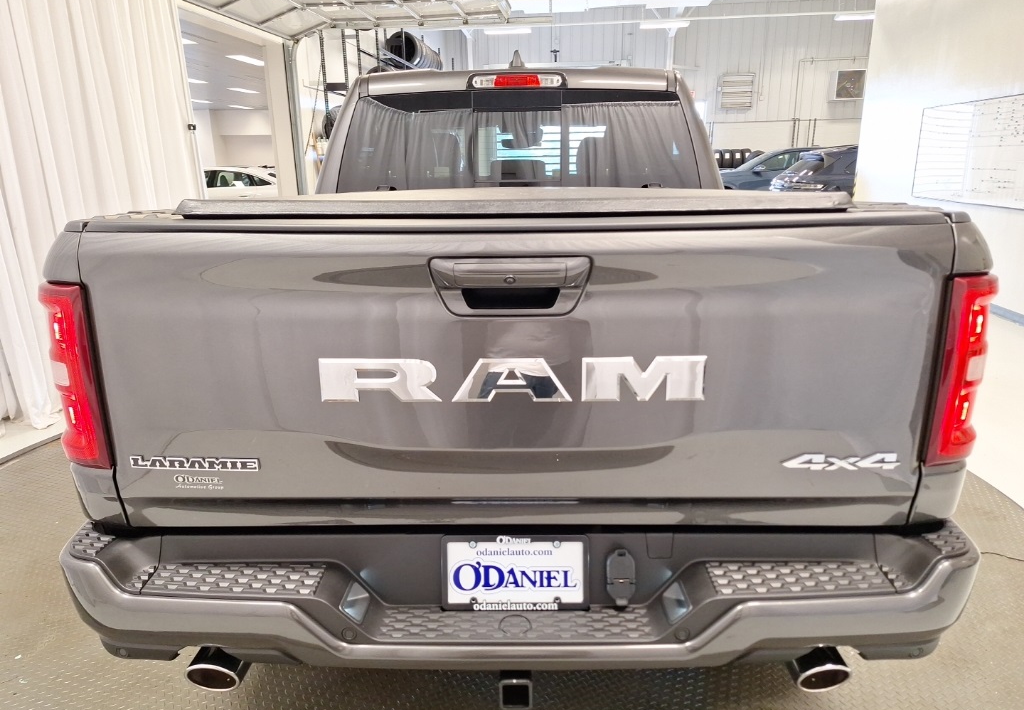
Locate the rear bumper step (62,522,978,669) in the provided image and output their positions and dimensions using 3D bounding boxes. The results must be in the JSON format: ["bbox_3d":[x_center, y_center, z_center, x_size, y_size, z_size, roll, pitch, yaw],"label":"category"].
[{"bbox_3d":[0.010,0.511,1.483,1.954,0.285,0.330,0,15,1],"label":"rear bumper step"}]

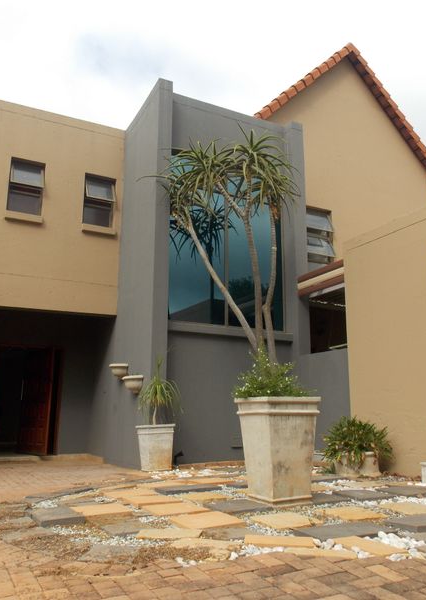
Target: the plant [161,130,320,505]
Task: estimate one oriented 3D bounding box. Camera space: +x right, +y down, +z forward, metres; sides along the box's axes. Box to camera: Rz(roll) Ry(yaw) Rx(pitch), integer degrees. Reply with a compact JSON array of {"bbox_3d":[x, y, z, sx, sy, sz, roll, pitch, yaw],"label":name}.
[{"bbox_3d":[0.278,0.001,5.390,1.344,3.835,1.246,6,-14,-25],"label":"plant"}]

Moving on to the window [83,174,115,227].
[{"bbox_3d":[-2.195,-1.904,10.280,0.593,1.026,0.160,6,-14,-26],"label":"window"}]

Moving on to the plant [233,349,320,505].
[{"bbox_3d":[0.613,1.179,5.098,0.612,1.412,0.612,6,-14,-25],"label":"plant"}]

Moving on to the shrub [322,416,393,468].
[{"bbox_3d":[2.029,1.979,7.551,0.900,0.660,0.900,6,-14,-26],"label":"shrub"}]

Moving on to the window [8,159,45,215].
[{"bbox_3d":[-3.399,-2.056,9.700,0.590,1.028,0.160,6,-14,-26],"label":"window"}]

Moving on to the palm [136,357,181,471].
[{"bbox_3d":[-0.764,1.628,7.634,0.600,1.560,0.600,6,-14,-26],"label":"palm"}]

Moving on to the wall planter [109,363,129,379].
[{"bbox_3d":[-1.700,1.278,9.362,0.250,0.270,0.480,6,-13,-26],"label":"wall planter"}]

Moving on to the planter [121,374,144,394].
[{"bbox_3d":[-1.310,1.374,8.591,0.250,0.324,0.400,6,-14,-25],"label":"planter"}]

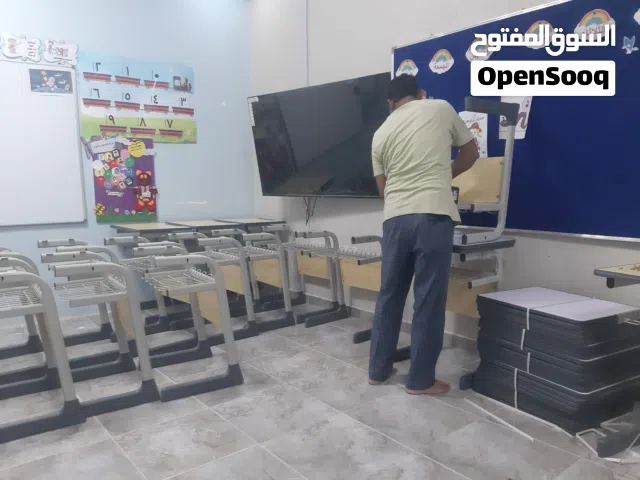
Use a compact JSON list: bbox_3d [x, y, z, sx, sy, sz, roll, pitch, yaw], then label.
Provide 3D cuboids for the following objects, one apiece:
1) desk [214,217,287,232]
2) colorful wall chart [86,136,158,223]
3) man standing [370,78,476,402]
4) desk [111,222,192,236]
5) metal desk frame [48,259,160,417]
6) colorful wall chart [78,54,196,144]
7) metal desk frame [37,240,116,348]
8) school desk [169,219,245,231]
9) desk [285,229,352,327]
[{"bbox_3d":[-0.652,0.197,4.758,0.480,0.750,0.680,-5,8,-38],"label":"desk"},{"bbox_3d":[-1.691,-0.530,4.360,0.560,0.750,0.020,-5,8,-38],"label":"colorful wall chart"},{"bbox_3d":[0.528,-0.031,2.663,0.550,1.640,0.450,2,7,22],"label":"man standing"},{"bbox_3d":[-1.392,0.268,4.170,0.480,0.750,0.680,-5,8,-38],"label":"desk"},{"bbox_3d":[-1.150,0.449,2.553,0.450,0.730,0.580,-5,8,-38],"label":"metal desk frame"},{"bbox_3d":[-1.562,-1.230,4.395,1.000,0.680,0.020,-5,8,-38],"label":"colorful wall chart"},{"bbox_3d":[-1.521,0.382,3.219,0.450,0.730,0.580,-5,8,-38],"label":"metal desk frame"},{"bbox_3d":[-1.022,0.233,4.464,0.480,0.750,0.680,-5,8,-38],"label":"school desk"},{"bbox_3d":[-0.152,0.267,4.160,0.450,0.730,0.600,-5,8,-38],"label":"desk"}]

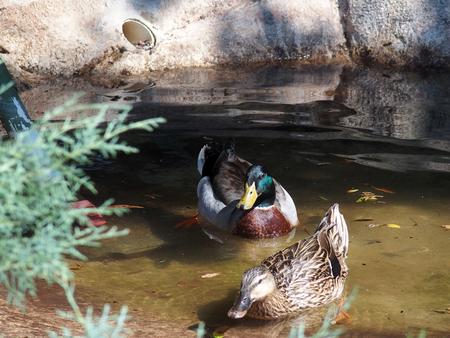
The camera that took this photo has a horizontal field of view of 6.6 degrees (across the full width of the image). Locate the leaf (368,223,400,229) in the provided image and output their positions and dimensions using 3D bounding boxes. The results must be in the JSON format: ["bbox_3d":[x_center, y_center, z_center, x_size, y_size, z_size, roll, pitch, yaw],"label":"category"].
[{"bbox_3d":[0.264,0.094,6.443,0.052,0.006,0.017,1,15,5],"label":"leaf"}]

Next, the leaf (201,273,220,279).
[{"bbox_3d":[-0.022,0.168,6.165,0.034,0.005,0.012,-7,16,-24],"label":"leaf"}]

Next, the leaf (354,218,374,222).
[{"bbox_3d":[0.231,0.085,6.473,0.034,0.005,0.011,0,15,0],"label":"leaf"}]

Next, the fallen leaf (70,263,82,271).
[{"bbox_3d":[-0.236,0.155,6.210,0.018,0.006,0.020,-5,16,-19],"label":"fallen leaf"}]

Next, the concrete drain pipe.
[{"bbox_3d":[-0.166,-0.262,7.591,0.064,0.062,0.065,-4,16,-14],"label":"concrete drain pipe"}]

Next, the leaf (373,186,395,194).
[{"bbox_3d":[0.272,0.037,6.654,0.041,0.005,0.012,9,18,31],"label":"leaf"}]

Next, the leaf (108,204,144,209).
[{"bbox_3d":[-0.165,0.063,6.556,0.062,0.005,0.013,1,15,5],"label":"leaf"}]

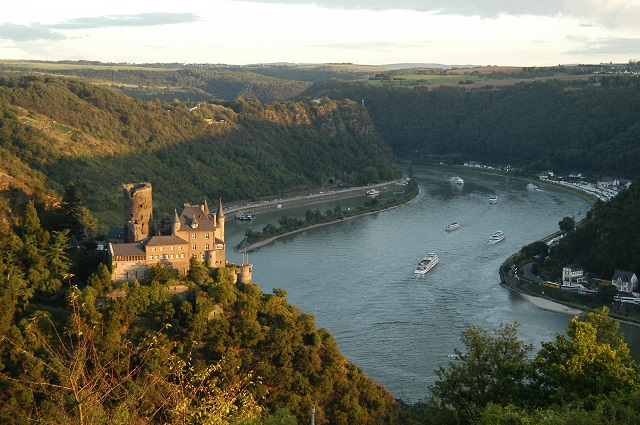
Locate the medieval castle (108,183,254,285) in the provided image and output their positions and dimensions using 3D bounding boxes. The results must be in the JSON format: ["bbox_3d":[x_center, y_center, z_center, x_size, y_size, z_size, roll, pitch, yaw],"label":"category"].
[{"bbox_3d":[-55.000,7.980,398.610,51.000,34.000,32.000,-2,8,-17],"label":"medieval castle"}]

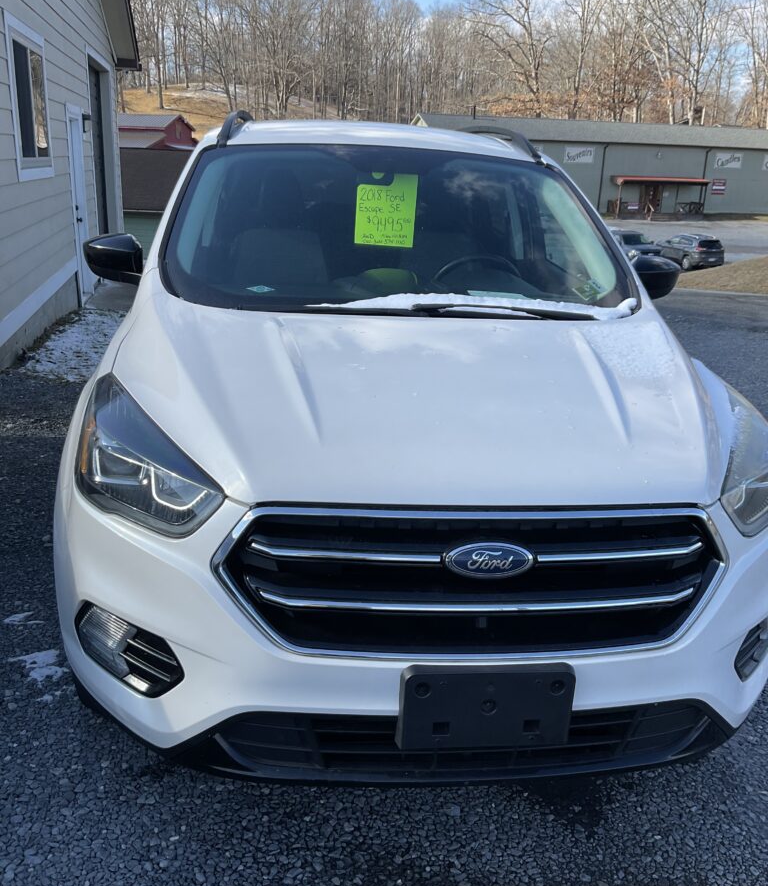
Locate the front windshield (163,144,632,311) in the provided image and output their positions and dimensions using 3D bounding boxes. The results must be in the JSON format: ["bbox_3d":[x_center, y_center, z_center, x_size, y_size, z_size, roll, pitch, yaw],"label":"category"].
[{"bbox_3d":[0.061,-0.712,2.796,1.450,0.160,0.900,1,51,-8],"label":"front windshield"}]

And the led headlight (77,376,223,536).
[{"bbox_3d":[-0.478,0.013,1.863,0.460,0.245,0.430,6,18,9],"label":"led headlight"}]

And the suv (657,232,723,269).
[{"bbox_3d":[16.261,-10.248,45.678,1.860,1.680,4.600,-2,19,-11],"label":"suv"}]

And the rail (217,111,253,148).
[{"bbox_3d":[-0.646,-1.431,3.917,0.110,0.160,1.800,1,18,-8],"label":"rail"}]

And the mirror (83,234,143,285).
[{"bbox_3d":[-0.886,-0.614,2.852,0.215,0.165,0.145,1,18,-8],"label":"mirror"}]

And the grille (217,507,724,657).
[{"bbox_3d":[0.199,0.269,1.681,1.050,0.305,0.165,1,18,-8],"label":"grille"}]

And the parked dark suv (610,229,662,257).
[{"bbox_3d":[12.700,-10.114,44.430,1.870,1.710,4.650,-2,19,-13],"label":"parked dark suv"}]

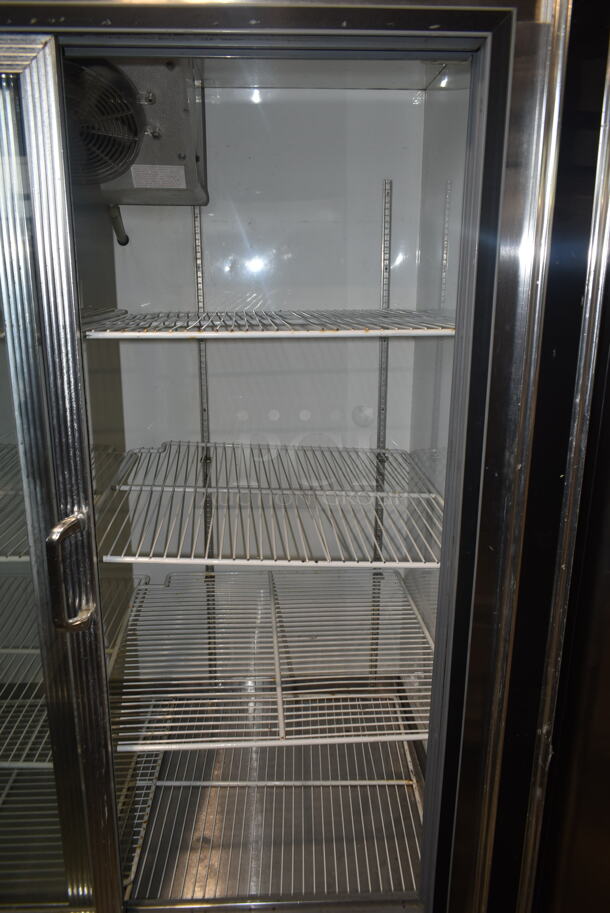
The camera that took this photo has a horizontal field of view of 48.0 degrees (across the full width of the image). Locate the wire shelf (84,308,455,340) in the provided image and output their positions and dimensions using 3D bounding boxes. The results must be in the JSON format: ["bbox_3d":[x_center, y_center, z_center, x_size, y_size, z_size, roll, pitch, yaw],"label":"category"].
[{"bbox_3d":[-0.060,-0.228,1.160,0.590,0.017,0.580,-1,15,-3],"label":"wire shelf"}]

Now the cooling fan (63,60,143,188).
[{"bbox_3d":[-0.361,-0.549,1.119,0.200,0.200,0.065,-1,15,-3],"label":"cooling fan"}]

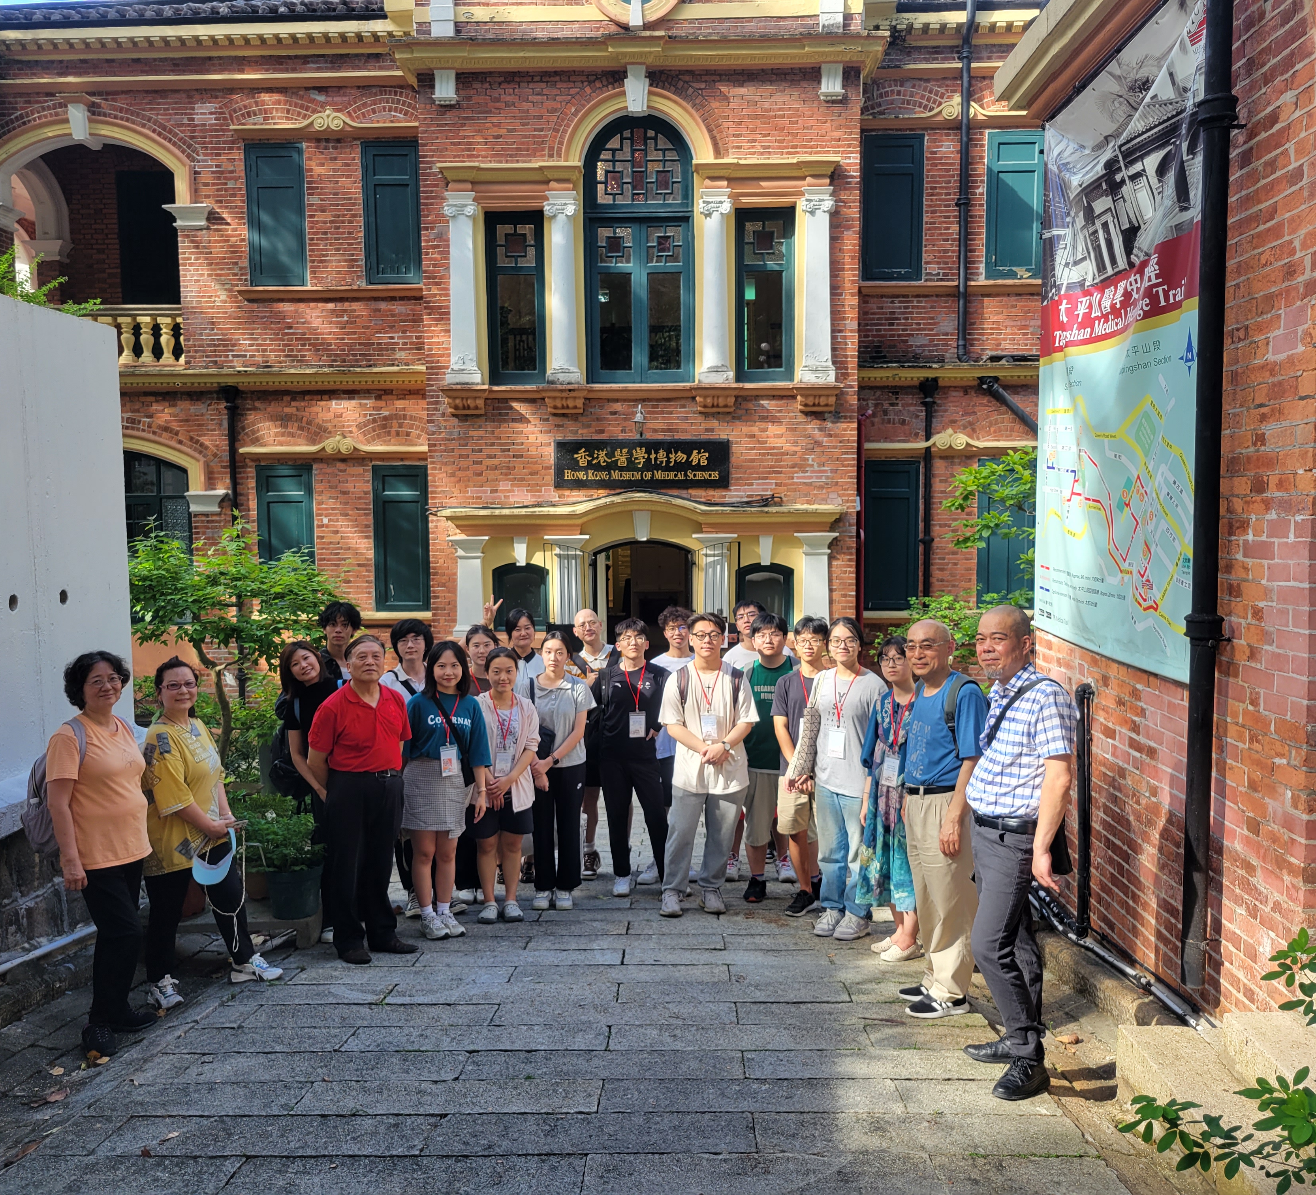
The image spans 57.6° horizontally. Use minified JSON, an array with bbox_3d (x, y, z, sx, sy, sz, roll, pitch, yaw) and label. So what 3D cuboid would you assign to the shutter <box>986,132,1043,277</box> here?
[{"bbox_3d":[4.776,-5.207,15.918,0.804,1.952,0.090,0,4,2],"label":"shutter"}]

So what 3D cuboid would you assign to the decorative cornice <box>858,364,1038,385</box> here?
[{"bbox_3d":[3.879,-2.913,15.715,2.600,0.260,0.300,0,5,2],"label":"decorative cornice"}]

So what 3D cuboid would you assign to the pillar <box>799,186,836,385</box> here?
[{"bbox_3d":[1.982,-3.841,14.897,0.428,2.389,0.360,0,4,2],"label":"pillar"}]

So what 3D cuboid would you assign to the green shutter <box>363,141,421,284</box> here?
[{"bbox_3d":[-3.575,-5.191,16.177,0.805,1.901,0.090,0,4,2],"label":"green shutter"}]

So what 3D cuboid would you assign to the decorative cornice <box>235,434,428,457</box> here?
[{"bbox_3d":[-4.361,-2.064,16.332,2.741,0.337,0.180,0,4,2],"label":"decorative cornice"}]

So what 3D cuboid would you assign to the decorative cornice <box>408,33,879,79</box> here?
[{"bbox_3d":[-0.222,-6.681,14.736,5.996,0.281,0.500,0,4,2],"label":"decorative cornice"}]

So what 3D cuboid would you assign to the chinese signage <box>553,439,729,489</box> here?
[{"bbox_3d":[-0.206,-1.672,15.103,2.220,0.623,0.070,0,5,2],"label":"chinese signage"}]

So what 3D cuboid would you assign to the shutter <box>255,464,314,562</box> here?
[{"bbox_3d":[-5.143,-0.818,16.563,0.835,2.022,0.090,0,4,2],"label":"shutter"}]

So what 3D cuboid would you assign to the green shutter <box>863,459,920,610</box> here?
[{"bbox_3d":[3.139,-0.847,16.102,0.772,2.005,0.070,0,5,2],"label":"green shutter"}]

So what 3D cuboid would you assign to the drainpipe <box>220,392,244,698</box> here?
[{"bbox_3d":[-5.811,-0.556,16.453,0.220,4.707,0.220,0,4,2],"label":"drainpipe"}]

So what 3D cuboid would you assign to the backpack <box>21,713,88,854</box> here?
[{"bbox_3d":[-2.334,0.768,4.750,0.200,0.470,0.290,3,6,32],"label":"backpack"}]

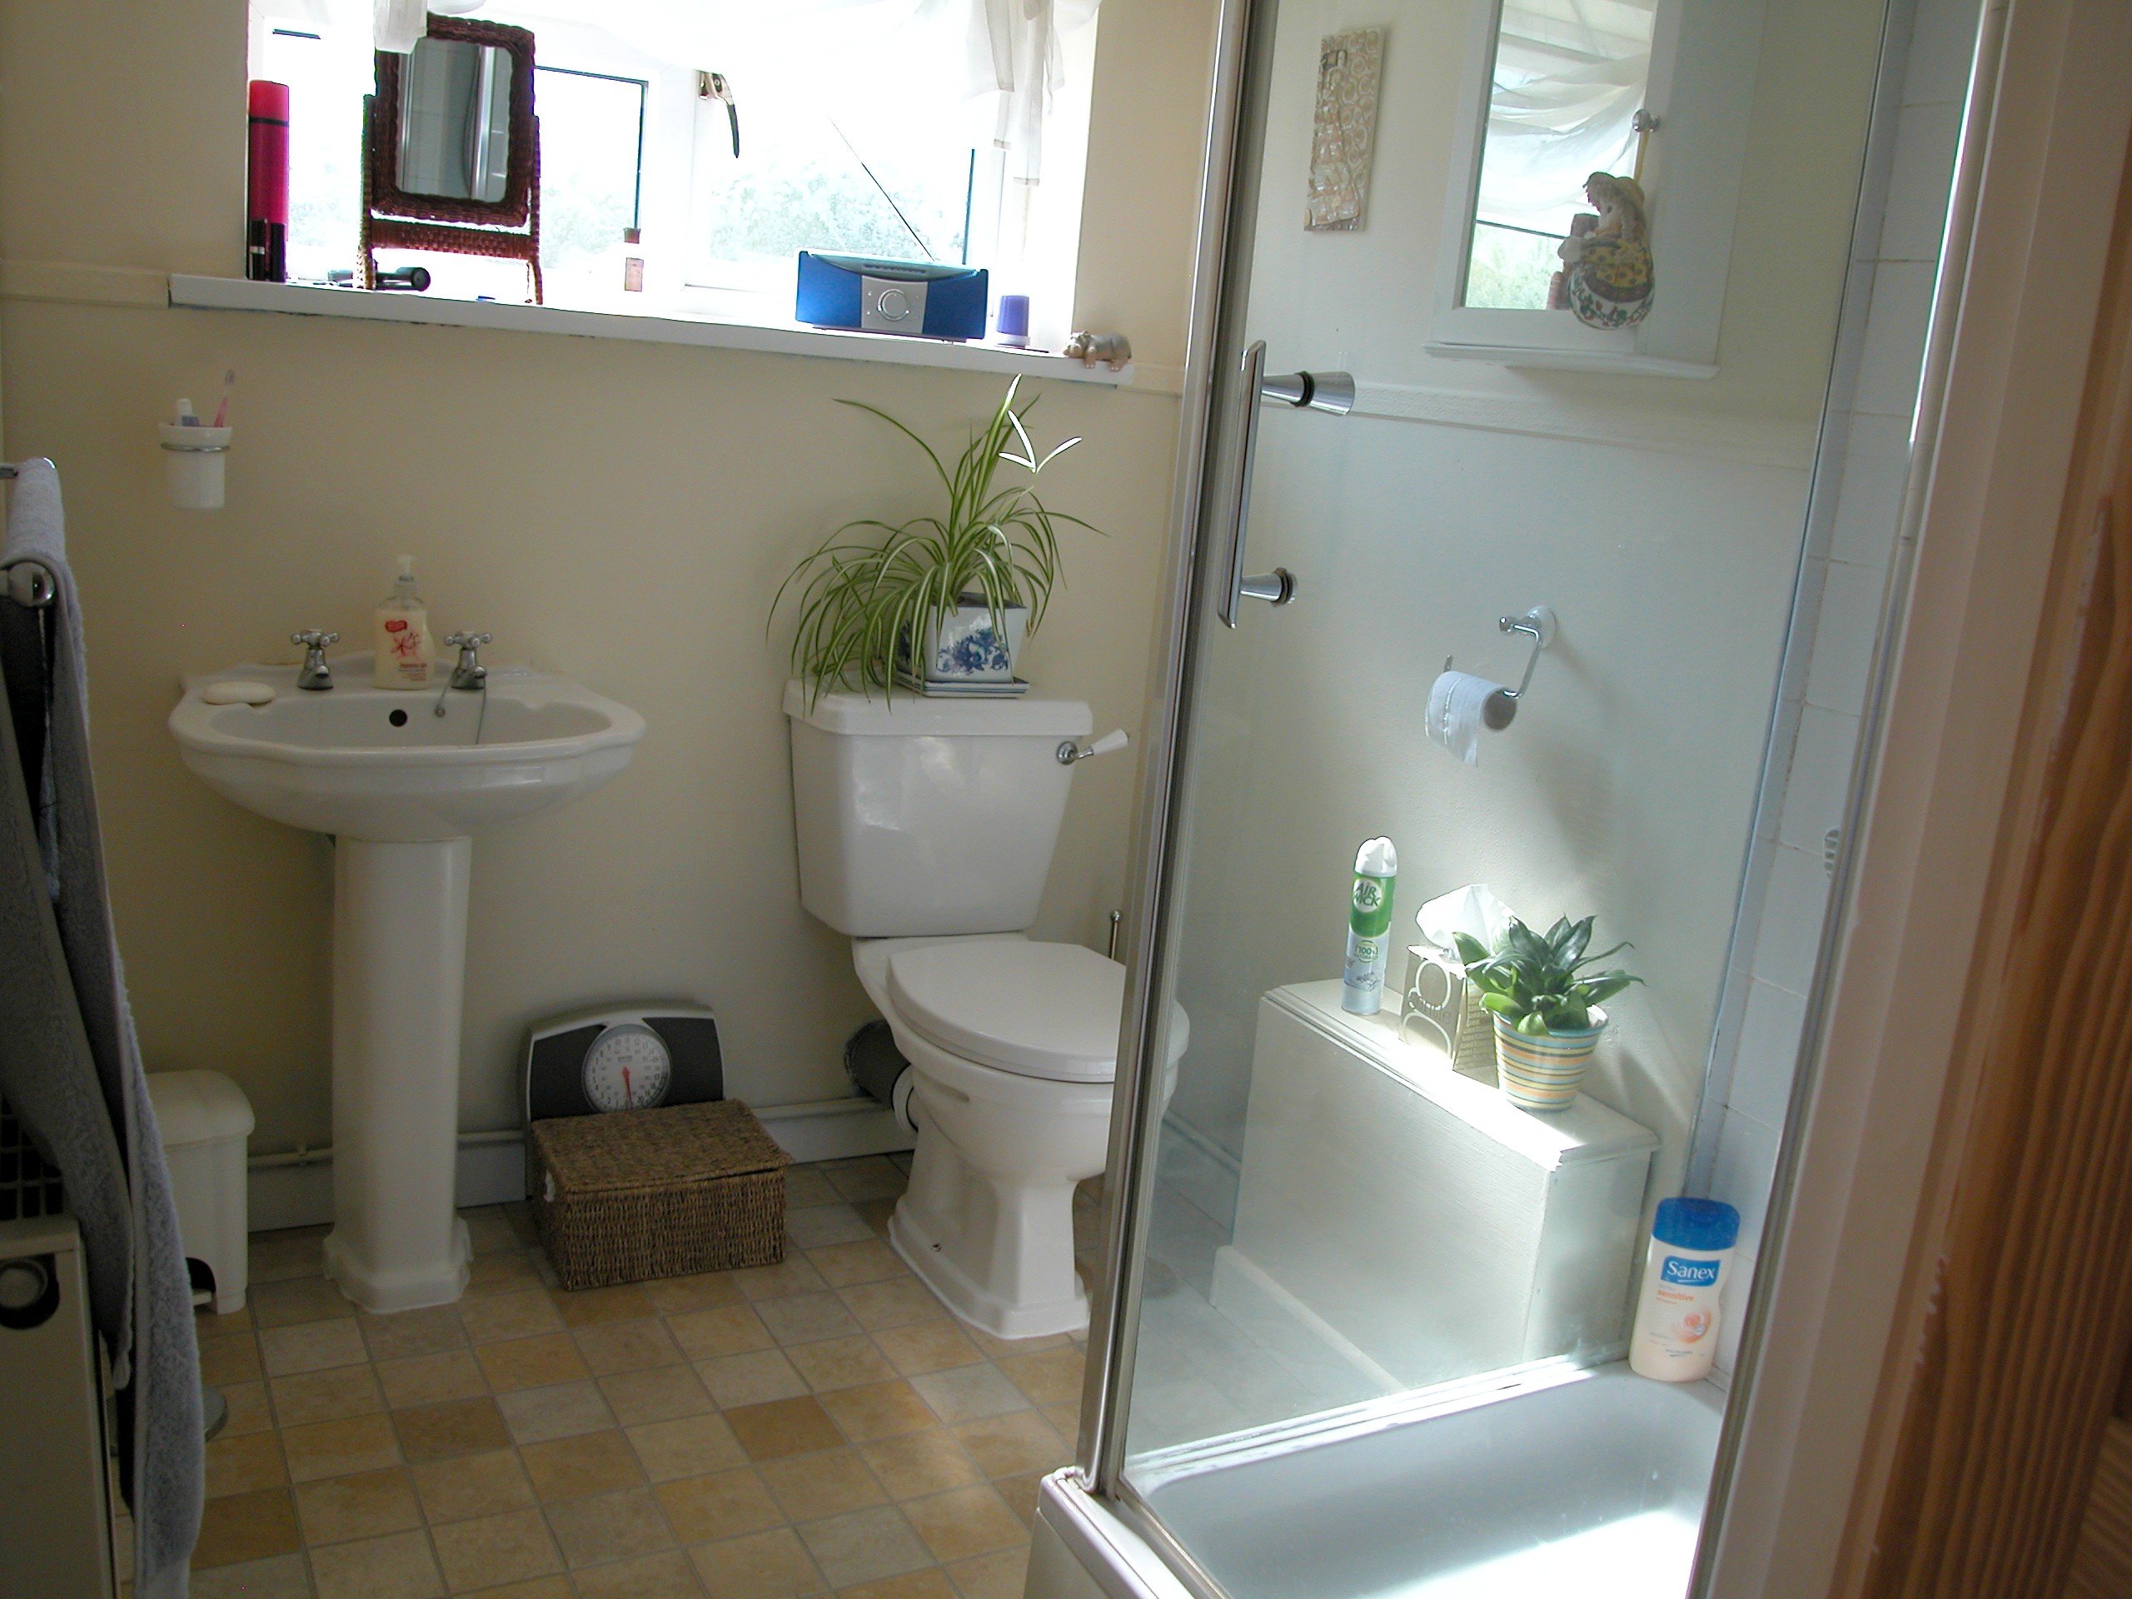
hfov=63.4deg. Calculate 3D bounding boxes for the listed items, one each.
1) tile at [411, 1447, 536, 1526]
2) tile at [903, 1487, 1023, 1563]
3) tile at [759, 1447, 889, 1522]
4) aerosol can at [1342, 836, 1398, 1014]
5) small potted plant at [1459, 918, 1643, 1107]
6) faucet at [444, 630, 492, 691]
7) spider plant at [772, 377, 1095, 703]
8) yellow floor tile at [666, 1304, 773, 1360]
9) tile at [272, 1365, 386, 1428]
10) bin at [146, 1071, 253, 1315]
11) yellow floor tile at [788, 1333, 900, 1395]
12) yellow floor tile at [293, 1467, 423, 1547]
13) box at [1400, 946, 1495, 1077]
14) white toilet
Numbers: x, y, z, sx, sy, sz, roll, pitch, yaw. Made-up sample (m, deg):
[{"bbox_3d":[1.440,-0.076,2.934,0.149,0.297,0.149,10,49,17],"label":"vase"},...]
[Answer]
[{"bbox_3d":[-0.643,0.748,1.872,0.116,0.008,0.116,0,12,-30],"label":"tile"},{"bbox_3d":[-0.110,0.802,1.909,0.120,0.008,0.120,-1,13,-30],"label":"tile"},{"bbox_3d":[-0.274,0.775,1.950,0.116,0.008,0.116,0,12,-30],"label":"tile"},{"bbox_3d":[0.412,0.169,2.313,0.054,0.240,0.054,9,12,18],"label":"aerosol can"},{"bbox_3d":[0.574,0.254,2.061,0.207,0.215,0.190,9,11,16],"label":"small potted plant"},{"bbox_3d":[-0.803,-0.185,2.322,0.063,0.078,0.110,-1,13,-30],"label":"faucet"},{"bbox_3d":[-0.174,-0.394,2.577,0.455,0.500,0.320,-1,13,-30],"label":"spider plant"},{"bbox_3d":[-0.450,0.702,2.258,0.116,0.008,0.116,0,12,-30],"label":"yellow floor tile"},{"bbox_3d":[-0.864,0.698,2.017,0.116,0.008,0.116,0,12,-30],"label":"tile"},{"bbox_3d":[-1.139,0.490,2.207,0.182,0.298,0.184,-1,13,-28],"label":"bin"},{"bbox_3d":[-0.288,0.727,2.220,0.120,0.008,0.120,-1,13,-30],"label":"yellow floor tile"},{"bbox_3d":[-0.754,0.759,1.835,0.120,0.010,0.120,-1,13,-30],"label":"yellow floor tile"},{"bbox_3d":[0.512,0.263,2.183,0.111,0.123,0.117,1,12,-23],"label":"box"},{"bbox_3d":[-0.082,0.285,2.531,0.475,0.805,0.735,-1,13,-30],"label":"white toilet"}]

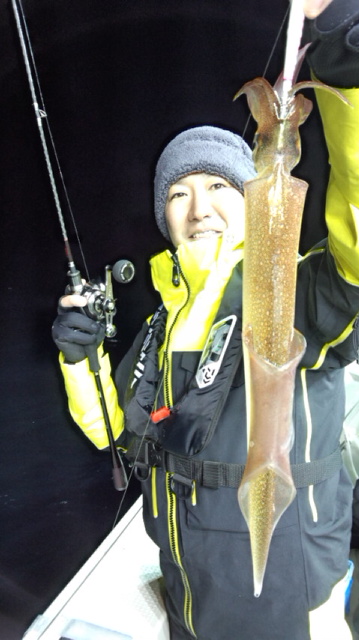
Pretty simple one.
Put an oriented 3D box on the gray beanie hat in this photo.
[{"bbox_3d":[0.050,-0.245,0.860,0.195,0.190,0.230,-10,4,17],"label":"gray beanie hat"}]

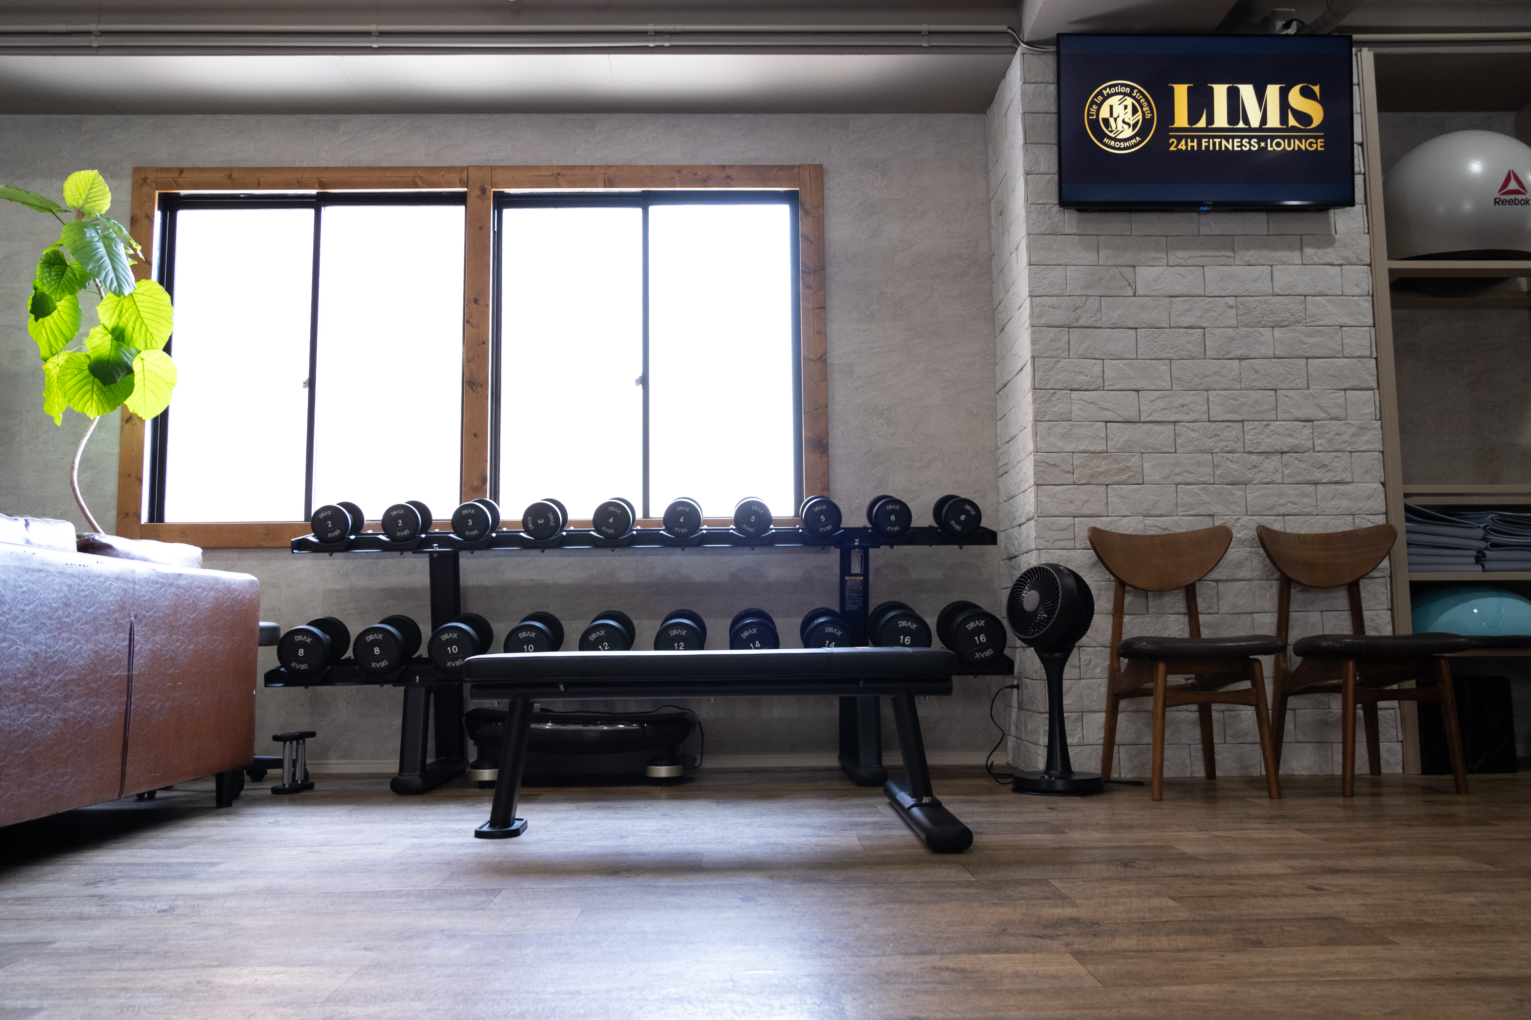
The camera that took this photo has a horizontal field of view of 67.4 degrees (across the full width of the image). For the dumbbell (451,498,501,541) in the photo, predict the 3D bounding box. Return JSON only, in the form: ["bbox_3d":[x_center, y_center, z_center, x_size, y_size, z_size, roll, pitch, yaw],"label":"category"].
[{"bbox_3d":[-0.969,0.035,3.860,0.130,0.130,0.157,0,4,-1],"label":"dumbbell"}]

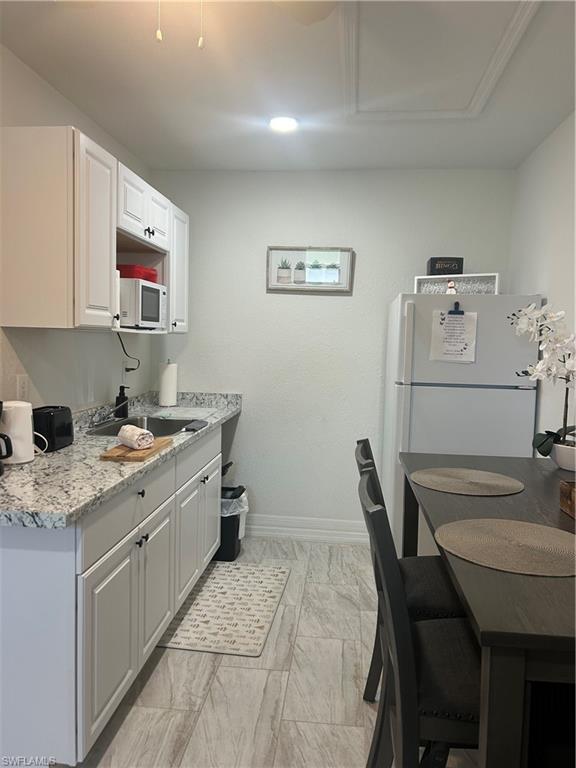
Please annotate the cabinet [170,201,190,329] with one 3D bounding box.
[{"bbox_3d":[-0.835,-0.711,3.615,0.325,0.757,0.390,2,4,6],"label":"cabinet"}]

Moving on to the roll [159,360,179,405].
[{"bbox_3d":[-0.819,0.008,3.949,0.120,0.315,0.120,1,4,0],"label":"roll"}]

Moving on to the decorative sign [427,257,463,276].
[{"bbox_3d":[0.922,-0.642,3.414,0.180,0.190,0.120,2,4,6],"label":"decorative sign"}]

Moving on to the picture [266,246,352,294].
[{"bbox_3d":[0.141,-0.767,3.886,0.580,0.315,0.030,2,4,6],"label":"picture"}]

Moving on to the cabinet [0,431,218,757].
[{"bbox_3d":[-0.829,0.739,2.694,0.625,0.874,1.930,2,4,6],"label":"cabinet"}]

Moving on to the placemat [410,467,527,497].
[{"bbox_3d":[0.625,0.338,2.036,0.388,0.007,0.388,2,4,6],"label":"placemat"}]

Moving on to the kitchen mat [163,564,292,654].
[{"bbox_3d":[-0.304,1.155,3.078,0.510,0.010,1.010,2,4,8],"label":"kitchen mat"}]

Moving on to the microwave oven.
[{"bbox_3d":[-0.869,-0.411,3.046,0.335,0.235,0.425,2,4,6],"label":"microwave oven"}]

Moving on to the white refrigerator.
[{"bbox_3d":[0.960,0.341,3.397,0.710,1.645,0.770,2,4,6],"label":"white refrigerator"}]

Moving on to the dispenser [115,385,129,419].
[{"bbox_3d":[-0.985,0.109,3.420,0.078,0.186,0.068,2,4,6],"label":"dispenser"}]

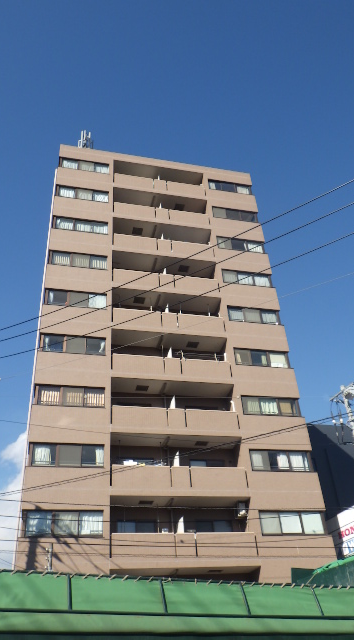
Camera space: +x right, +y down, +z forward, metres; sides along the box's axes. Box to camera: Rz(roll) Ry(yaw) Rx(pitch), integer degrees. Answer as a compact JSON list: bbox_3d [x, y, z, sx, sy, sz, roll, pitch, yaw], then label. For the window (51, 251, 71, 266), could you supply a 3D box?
[{"bbox_3d":[-6.437,-3.372,28.831,0.995,0.951,0.120,5,-38,-13],"label":"window"}]

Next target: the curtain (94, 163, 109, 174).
[{"bbox_3d":[-4.950,-10.025,34.363,0.940,0.914,0.120,5,-38,-13],"label":"curtain"}]

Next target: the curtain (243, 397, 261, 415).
[{"bbox_3d":[3.831,4.412,26.483,0.986,0.985,0.080,5,-37,-13],"label":"curtain"}]

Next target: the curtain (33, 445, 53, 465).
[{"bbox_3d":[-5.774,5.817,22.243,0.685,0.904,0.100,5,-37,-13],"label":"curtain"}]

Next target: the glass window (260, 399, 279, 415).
[{"bbox_3d":[4.718,4.423,26.369,0.923,0.883,0.100,5,-37,-13],"label":"glass window"}]

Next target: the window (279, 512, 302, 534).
[{"bbox_3d":[5.156,9.159,23.341,1.008,0.985,0.080,5,-37,-13],"label":"window"}]

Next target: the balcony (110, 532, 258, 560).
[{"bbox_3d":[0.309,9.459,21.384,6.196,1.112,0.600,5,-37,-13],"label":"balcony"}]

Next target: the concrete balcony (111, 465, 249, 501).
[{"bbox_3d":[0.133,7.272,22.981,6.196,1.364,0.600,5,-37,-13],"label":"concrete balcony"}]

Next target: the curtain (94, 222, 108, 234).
[{"bbox_3d":[-4.673,-5.589,31.624,0.900,0.920,0.120,5,-37,-13],"label":"curtain"}]

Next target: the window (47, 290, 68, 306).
[{"bbox_3d":[-6.346,-1.123,27.608,1.059,0.985,0.080,5,-37,-13],"label":"window"}]

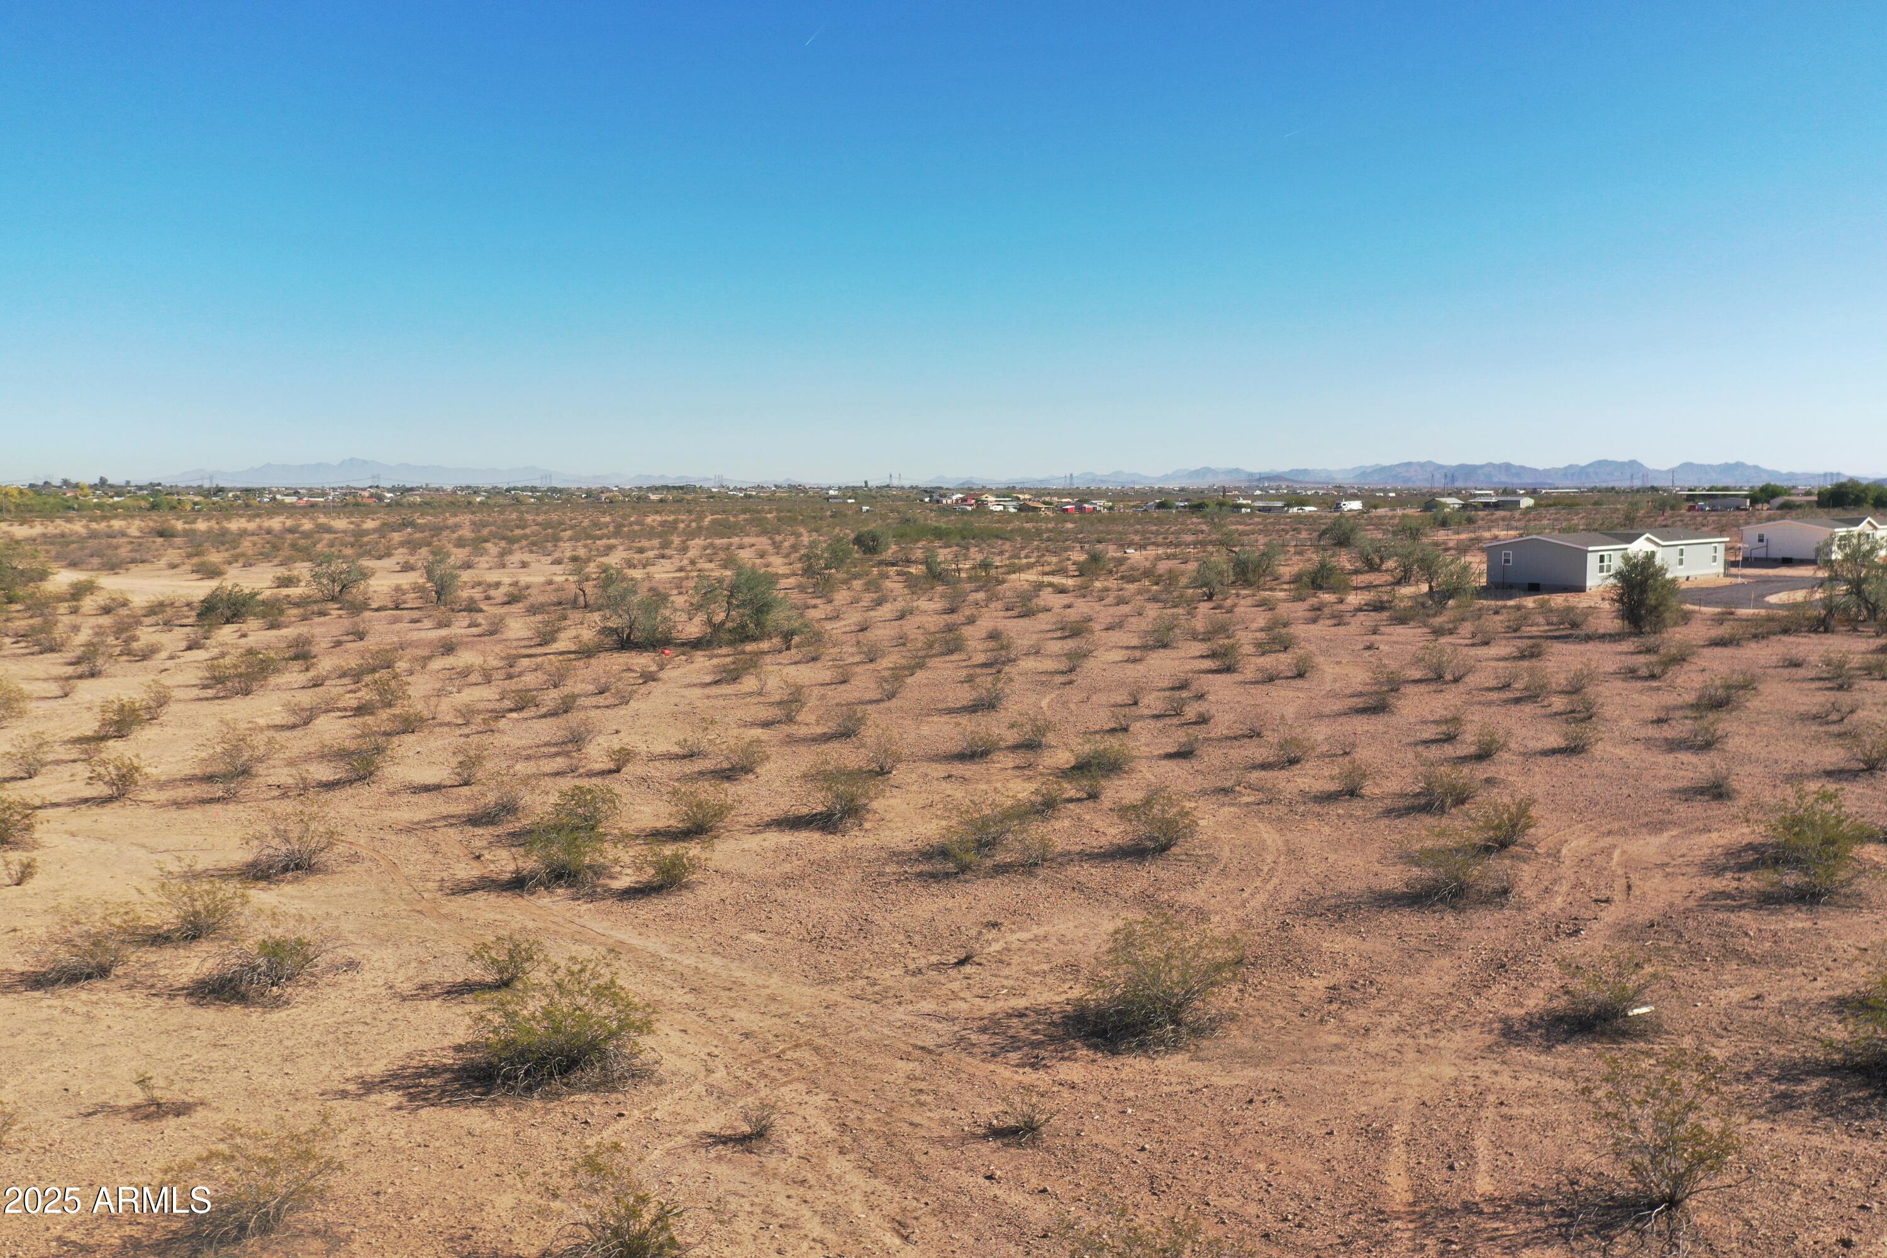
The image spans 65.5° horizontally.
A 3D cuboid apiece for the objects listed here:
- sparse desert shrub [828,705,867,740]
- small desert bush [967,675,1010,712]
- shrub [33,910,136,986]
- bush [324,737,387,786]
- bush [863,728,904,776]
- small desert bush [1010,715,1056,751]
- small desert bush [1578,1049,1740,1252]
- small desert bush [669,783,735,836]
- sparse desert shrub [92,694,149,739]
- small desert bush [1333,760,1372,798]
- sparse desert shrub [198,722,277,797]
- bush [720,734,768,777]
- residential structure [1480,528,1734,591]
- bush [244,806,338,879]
[{"bbox_3d":[-3.025,2.942,46.275,1.194,0.983,1.074,0,6,-4],"label":"sparse desert shrub"},{"bbox_3d":[1.549,2.230,51.337,1.451,1.150,1.306,0,6,0],"label":"small desert bush"},{"bbox_3d":[-13.515,5.015,23.153,1.456,1.079,1.339,0,6,0],"label":"shrub"},{"bbox_3d":[-15.570,3.505,38.894,1.630,1.037,1.304,0,6,0],"label":"bush"},{"bbox_3d":[-1.633,3.237,39.111,1.079,1.167,1.025,0,6,-2],"label":"bush"},{"bbox_3d":[2.716,3.124,44.272,1.311,1.017,1.180,0,6,4],"label":"small desert bush"},{"bbox_3d":[7.546,5.295,15.395,1.505,1.673,1.430,3,6,27],"label":"small desert bush"},{"bbox_3d":[-5.430,4.037,32.986,1.474,1.099,1.356,0,6,0],"label":"small desert bush"},{"bbox_3d":[-25.631,2.754,45.710,1.692,1.204,1.354,0,6,0],"label":"sparse desert shrub"},{"bbox_3d":[10.319,3.779,36.976,0.937,0.866,0.843,0,6,0],"label":"small desert bush"},{"bbox_3d":[-18.777,3.337,38.943,1.974,1.648,1.776,-3,6,-26],"label":"sparse desert shrub"},{"bbox_3d":[-5.336,3.418,39.377,1.295,1.079,1.191,0,6,0],"label":"bush"},{"bbox_3d":[53.178,-5.739,117.221,24.139,4.053,8.401,-5,8,-41],"label":"residential structure"},{"bbox_3d":[-13.105,4.301,29.486,1.839,1.289,1.471,0,6,0],"label":"bush"}]

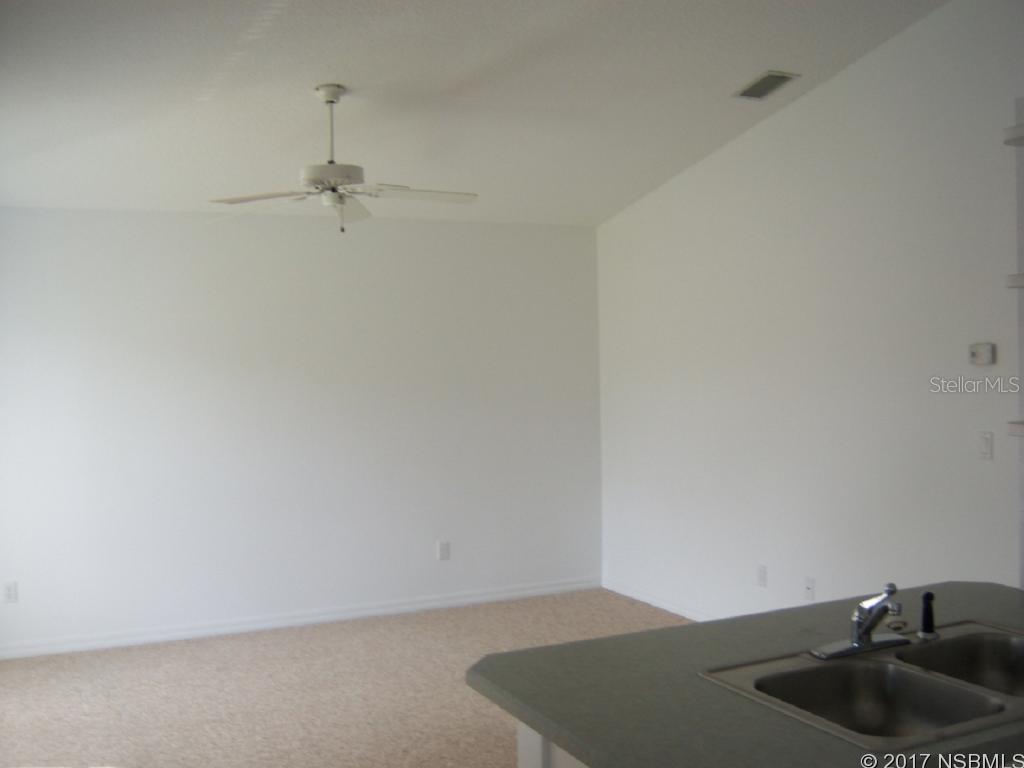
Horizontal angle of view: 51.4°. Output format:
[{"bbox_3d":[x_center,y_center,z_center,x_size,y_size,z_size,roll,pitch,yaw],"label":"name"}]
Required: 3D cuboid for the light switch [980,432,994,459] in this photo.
[{"bbox_3d":[1.908,0.248,4.287,0.010,0.116,0.071,-2,1,-24],"label":"light switch"}]

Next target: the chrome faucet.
[{"bbox_3d":[0.830,0.524,2.385,0.262,0.168,0.220,-2,1,-19],"label":"chrome faucet"}]

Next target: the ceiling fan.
[{"bbox_3d":[-0.795,-0.999,4.730,1.270,0.650,1.270,-2,1,-24],"label":"ceiling fan"}]

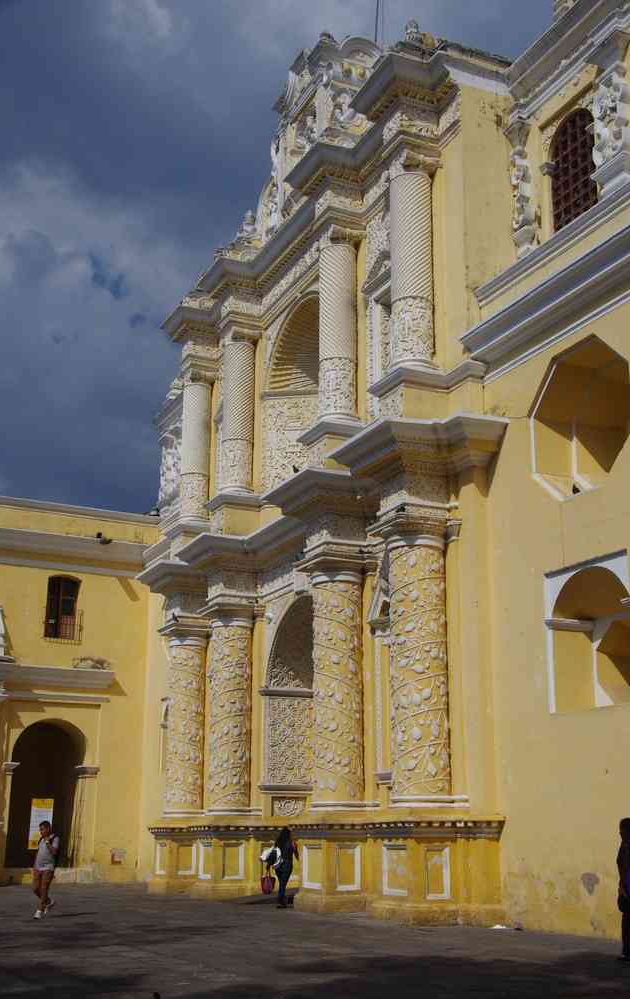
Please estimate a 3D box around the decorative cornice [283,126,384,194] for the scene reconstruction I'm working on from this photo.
[{"bbox_3d":[0.499,-7.212,26.023,1.144,0.686,3.080,8,-18,-24],"label":"decorative cornice"}]

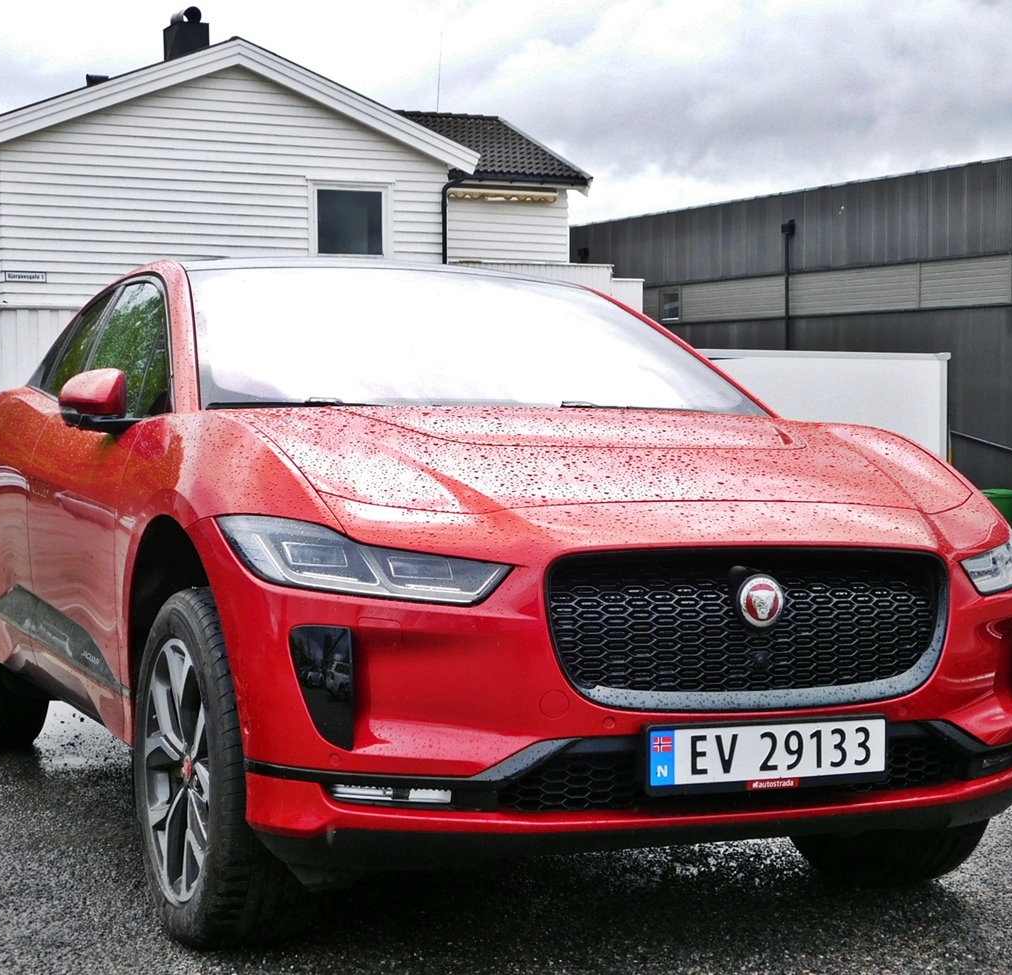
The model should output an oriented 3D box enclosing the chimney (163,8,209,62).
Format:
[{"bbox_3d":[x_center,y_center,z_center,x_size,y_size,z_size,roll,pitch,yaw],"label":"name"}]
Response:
[{"bbox_3d":[-5.349,-7.568,28.300,0.560,0.900,0.600,-1,2,-28],"label":"chimney"}]

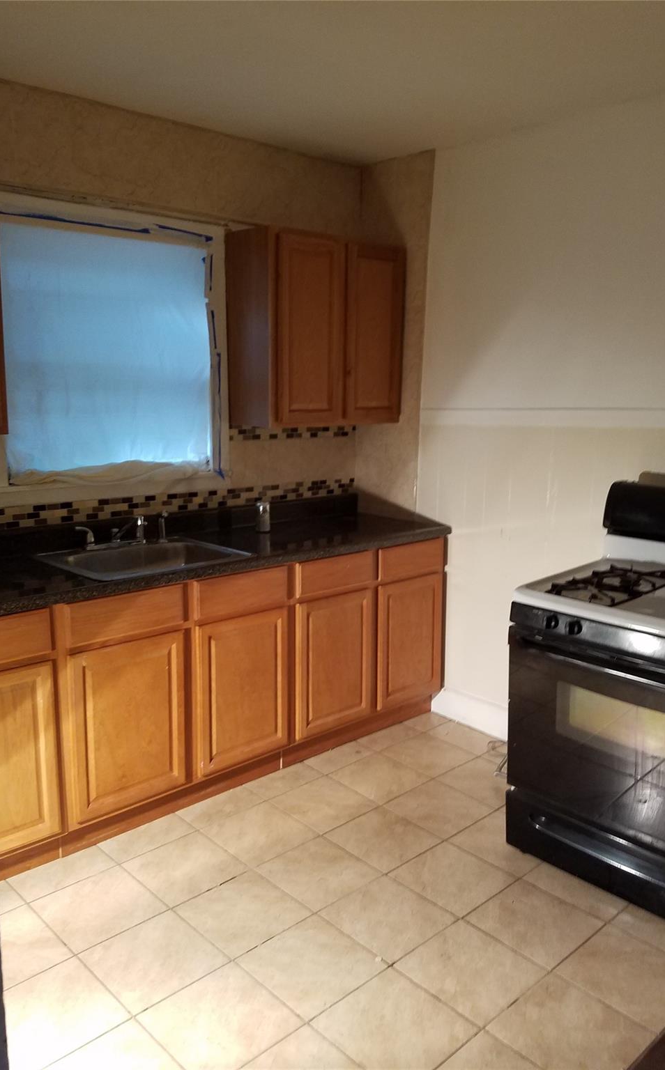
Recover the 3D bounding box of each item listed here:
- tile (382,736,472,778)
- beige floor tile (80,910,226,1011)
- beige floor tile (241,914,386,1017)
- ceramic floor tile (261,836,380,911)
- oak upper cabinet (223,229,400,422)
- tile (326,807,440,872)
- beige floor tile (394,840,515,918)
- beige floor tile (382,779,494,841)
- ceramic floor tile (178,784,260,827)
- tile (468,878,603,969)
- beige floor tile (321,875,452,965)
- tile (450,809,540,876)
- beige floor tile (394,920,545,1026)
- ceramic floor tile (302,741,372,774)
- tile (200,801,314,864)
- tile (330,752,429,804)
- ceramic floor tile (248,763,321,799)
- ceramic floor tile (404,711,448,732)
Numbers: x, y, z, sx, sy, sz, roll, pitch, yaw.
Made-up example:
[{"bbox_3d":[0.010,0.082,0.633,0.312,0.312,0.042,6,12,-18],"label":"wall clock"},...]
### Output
[{"bbox_3d":[0.415,0.949,3.451,0.300,0.010,0.300,-9,14,-43],"label":"tile"},{"bbox_3d":[-0.482,1.151,2.176,0.299,0.010,0.299,-9,14,-42],"label":"beige floor tile"},{"bbox_3d":[-0.056,1.167,2.182,0.300,0.010,0.300,-9,14,-43],"label":"beige floor tile"},{"bbox_3d":[-0.044,1.093,2.601,0.300,0.010,0.300,-9,14,-43],"label":"ceramic floor tile"},{"bbox_3d":[-0.053,-0.886,3.578,0.787,0.788,0.303,-9,14,-42],"label":"oak upper cabinet"},{"bbox_3d":[0.177,1.060,2.807,0.300,0.010,0.300,-9,14,-43],"label":"tile"},{"bbox_3d":[0.385,1.102,2.589,0.300,0.010,0.300,-9,14,-43],"label":"beige floor tile"},{"bbox_3d":[0.400,1.026,3.017,0.300,0.010,0.300,-9,14,-43],"label":"beige floor tile"},{"bbox_3d":[-0.408,1.011,2.964,0.299,0.010,0.163,-9,14,-42],"label":"ceramic floor tile"},{"bbox_3d":[0.589,1.131,2.350,0.298,0.010,0.298,-9,14,-43],"label":"tile"},{"bbox_3d":[0.163,1.123,2.367,0.299,0.010,0.299,-9,14,-42],"label":"beige floor tile"},{"bbox_3d":[0.602,1.056,2.769,0.298,0.010,0.298,-9,14,-43],"label":"tile"},{"bbox_3d":[0.374,1.176,2.172,0.300,0.010,0.300,-9,14,-43],"label":"beige floor tile"},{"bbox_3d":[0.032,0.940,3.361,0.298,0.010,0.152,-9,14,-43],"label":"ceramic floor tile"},{"bbox_3d":[-0.250,1.042,2.798,0.299,0.010,0.299,-9,14,-42],"label":"tile"},{"bbox_3d":[0.188,0.972,3.199,0.298,0.010,0.298,-9,14,-43],"label":"tile"},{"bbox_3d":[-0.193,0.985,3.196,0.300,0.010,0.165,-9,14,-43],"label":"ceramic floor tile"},{"bbox_3d":[0.443,0.879,3.739,0.205,0.010,0.143,-9,14,-43],"label":"ceramic floor tile"}]

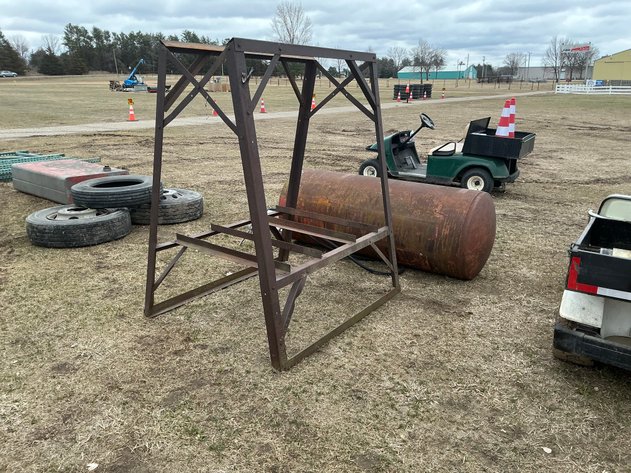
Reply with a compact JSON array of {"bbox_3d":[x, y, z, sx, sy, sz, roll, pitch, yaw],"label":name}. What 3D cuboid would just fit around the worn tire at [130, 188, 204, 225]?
[{"bbox_3d":[-1.860,-0.363,6.120,1.020,0.265,1.020,1,15,0],"label":"worn tire"}]

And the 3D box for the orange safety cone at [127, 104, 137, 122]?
[{"bbox_3d":[-7.308,-4.913,20.300,0.370,0.700,0.370,1,17,0],"label":"orange safety cone"}]

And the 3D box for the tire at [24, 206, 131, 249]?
[{"bbox_3d":[-2.460,-0.136,5.360,1.000,0.275,1.000,-1,16,0],"label":"tire"}]

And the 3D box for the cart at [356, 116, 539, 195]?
[{"bbox_3d":[2.008,-1.376,8.119,2.580,1.170,1.200,9,19,26],"label":"cart"}]

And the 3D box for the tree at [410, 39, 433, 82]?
[{"bbox_3d":[19.733,-32.486,95.000,4.400,8.578,4.400,1,17,0],"label":"tree"}]

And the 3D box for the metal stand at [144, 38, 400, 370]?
[{"bbox_3d":[-0.240,-0.369,3.614,1.231,1.814,1.518,13,21,34],"label":"metal stand"}]

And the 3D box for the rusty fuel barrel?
[{"bbox_3d":[0.618,-0.155,4.766,2.020,0.750,0.750,12,20,32],"label":"rusty fuel barrel"}]

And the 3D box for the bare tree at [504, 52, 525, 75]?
[{"bbox_3d":[64.344,-55.129,165.000,6.400,8.559,6.400,1,17,0],"label":"bare tree"}]

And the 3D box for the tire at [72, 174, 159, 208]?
[{"bbox_3d":[-2.240,-0.520,5.820,0.980,0.240,0.980,-1,15,0],"label":"tire"}]

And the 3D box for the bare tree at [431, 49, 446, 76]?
[{"bbox_3d":[33.745,-47.325,140.000,4.400,8.338,4.400,1,17,0],"label":"bare tree"}]

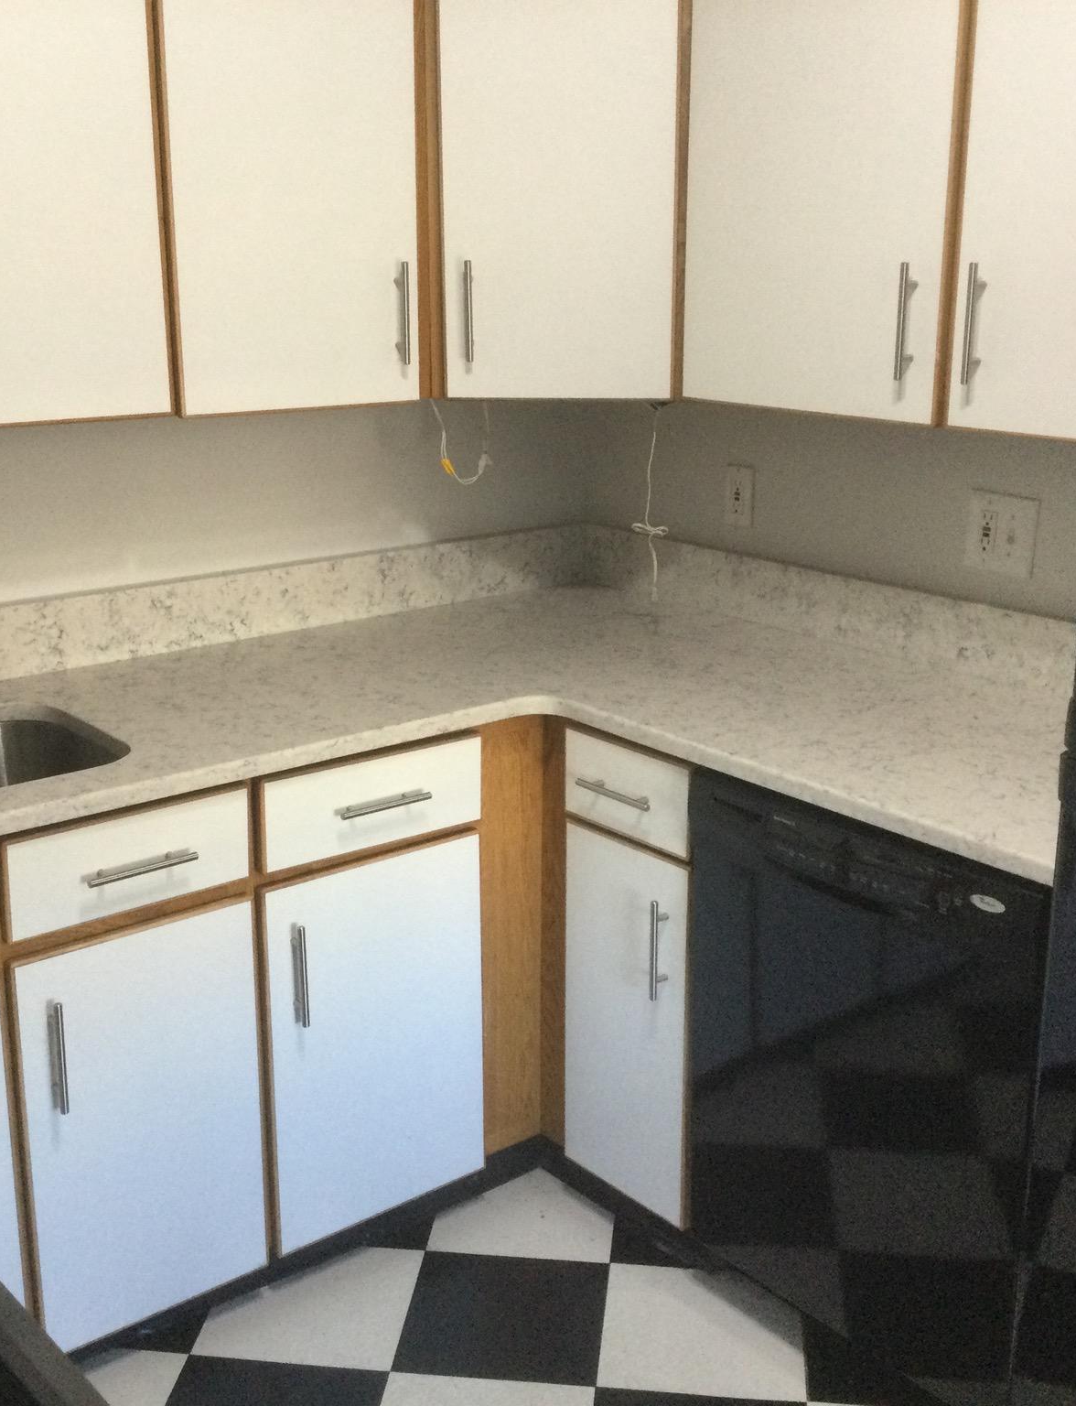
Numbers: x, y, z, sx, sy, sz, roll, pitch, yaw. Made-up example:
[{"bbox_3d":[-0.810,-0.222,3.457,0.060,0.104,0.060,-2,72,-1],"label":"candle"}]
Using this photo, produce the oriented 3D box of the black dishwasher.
[{"bbox_3d":[0.632,0.522,2.521,0.610,0.865,0.600,-13,20,-39],"label":"black dishwasher"}]

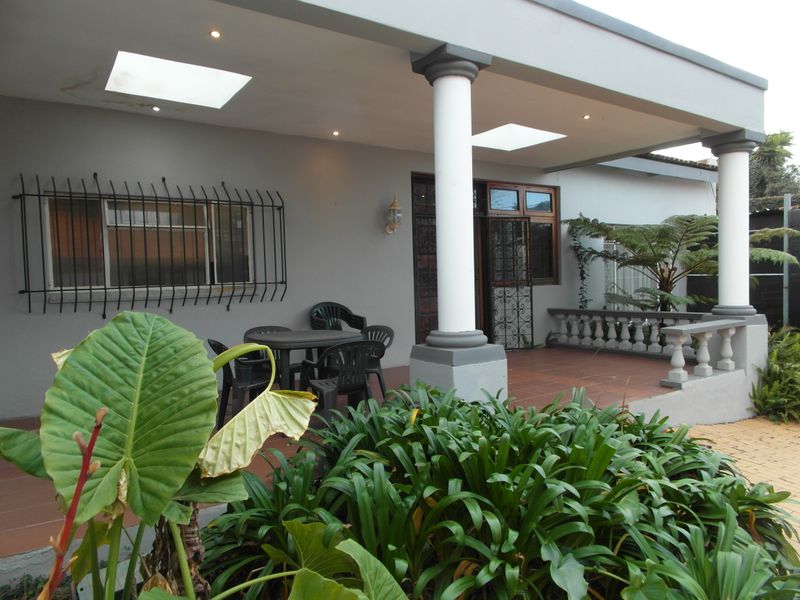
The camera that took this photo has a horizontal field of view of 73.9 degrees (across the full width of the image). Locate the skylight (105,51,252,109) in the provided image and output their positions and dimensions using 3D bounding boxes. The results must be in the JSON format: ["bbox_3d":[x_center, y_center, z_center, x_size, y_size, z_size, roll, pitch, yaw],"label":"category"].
[{"bbox_3d":[-1.913,-1.882,4.561,1.000,0.080,0.945,-3,3,-34],"label":"skylight"}]

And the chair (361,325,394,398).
[{"bbox_3d":[-0.430,0.650,5.476,0.550,0.760,0.560,-3,3,-43],"label":"chair"}]

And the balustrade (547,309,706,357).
[{"bbox_3d":[3.354,0.505,8.024,0.246,0.658,2.657,-3,3,-33],"label":"balustrade"}]

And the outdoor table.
[{"bbox_3d":[-0.868,0.699,5.115,1.020,0.720,1.020,-3,3,-33],"label":"outdoor table"}]

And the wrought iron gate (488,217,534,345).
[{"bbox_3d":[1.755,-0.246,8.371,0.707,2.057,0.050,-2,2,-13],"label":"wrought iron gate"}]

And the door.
[{"bbox_3d":[0.757,-0.462,7.718,1.380,2.634,0.100,-3,3,-34],"label":"door"}]

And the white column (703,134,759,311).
[{"bbox_3d":[4.027,-0.878,6.398,0.460,2.124,0.460,-3,3,-34],"label":"white column"}]

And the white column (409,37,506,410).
[{"bbox_3d":[0.440,-0.381,4.173,0.546,2.878,0.546,-3,3,-33],"label":"white column"}]

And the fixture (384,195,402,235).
[{"bbox_3d":[-0.090,-1.159,7.163,0.170,0.540,0.230,-3,3,-33],"label":"fixture"}]

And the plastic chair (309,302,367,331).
[{"bbox_3d":[-0.728,0.493,6.274,0.580,0.919,0.620,-3,3,-34],"label":"plastic chair"}]

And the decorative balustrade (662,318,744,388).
[{"bbox_3d":[3.437,0.593,5.989,1.384,0.621,0.246,-3,3,-33],"label":"decorative balustrade"}]

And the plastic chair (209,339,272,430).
[{"bbox_3d":[-1.142,0.665,4.103,0.590,0.780,0.560,-3,3,-29],"label":"plastic chair"}]

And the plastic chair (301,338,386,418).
[{"bbox_3d":[-0.373,0.655,3.888,0.560,0.780,0.590,-2,3,-21],"label":"plastic chair"}]

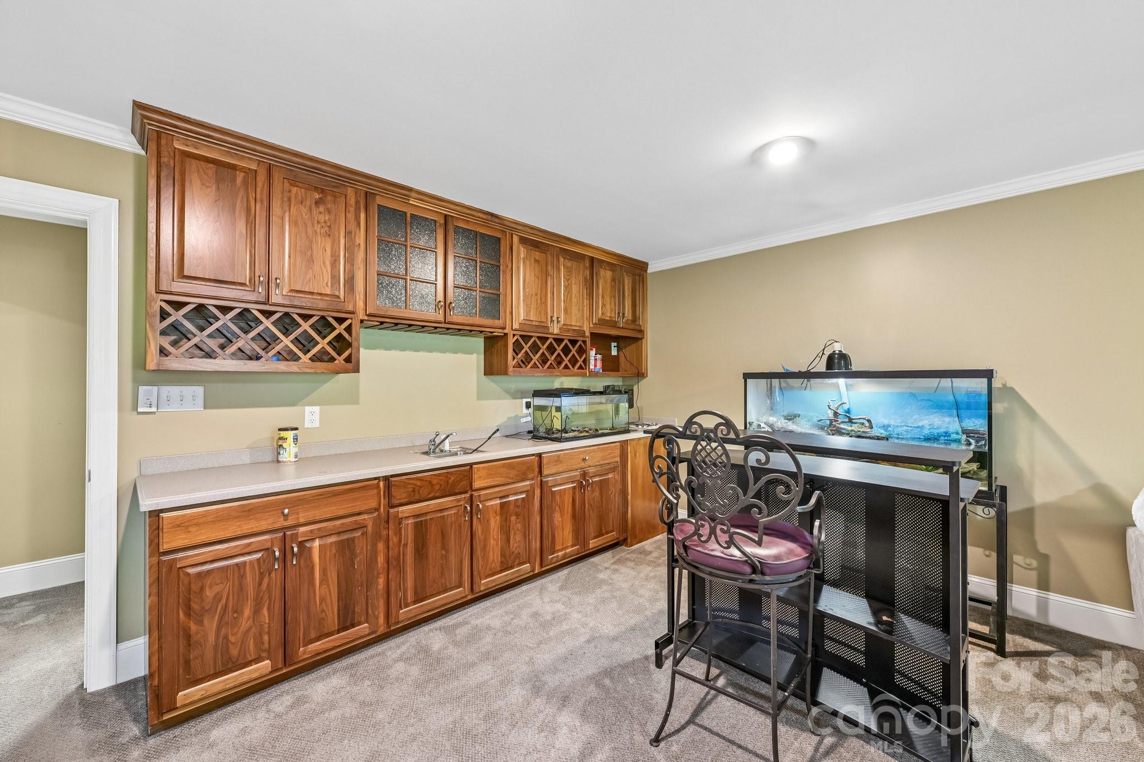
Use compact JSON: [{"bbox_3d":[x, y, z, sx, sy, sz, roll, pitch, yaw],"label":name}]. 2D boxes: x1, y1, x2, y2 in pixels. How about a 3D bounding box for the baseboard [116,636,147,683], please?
[{"bbox_3d":[-1.963,1.249,1.984,0.090,0.170,0.018,0,0,-45],"label":"baseboard"}]

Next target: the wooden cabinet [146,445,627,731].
[{"bbox_3d":[-0.739,0.896,2.768,2.756,0.876,0.625,0,0,-45],"label":"wooden cabinet"}]

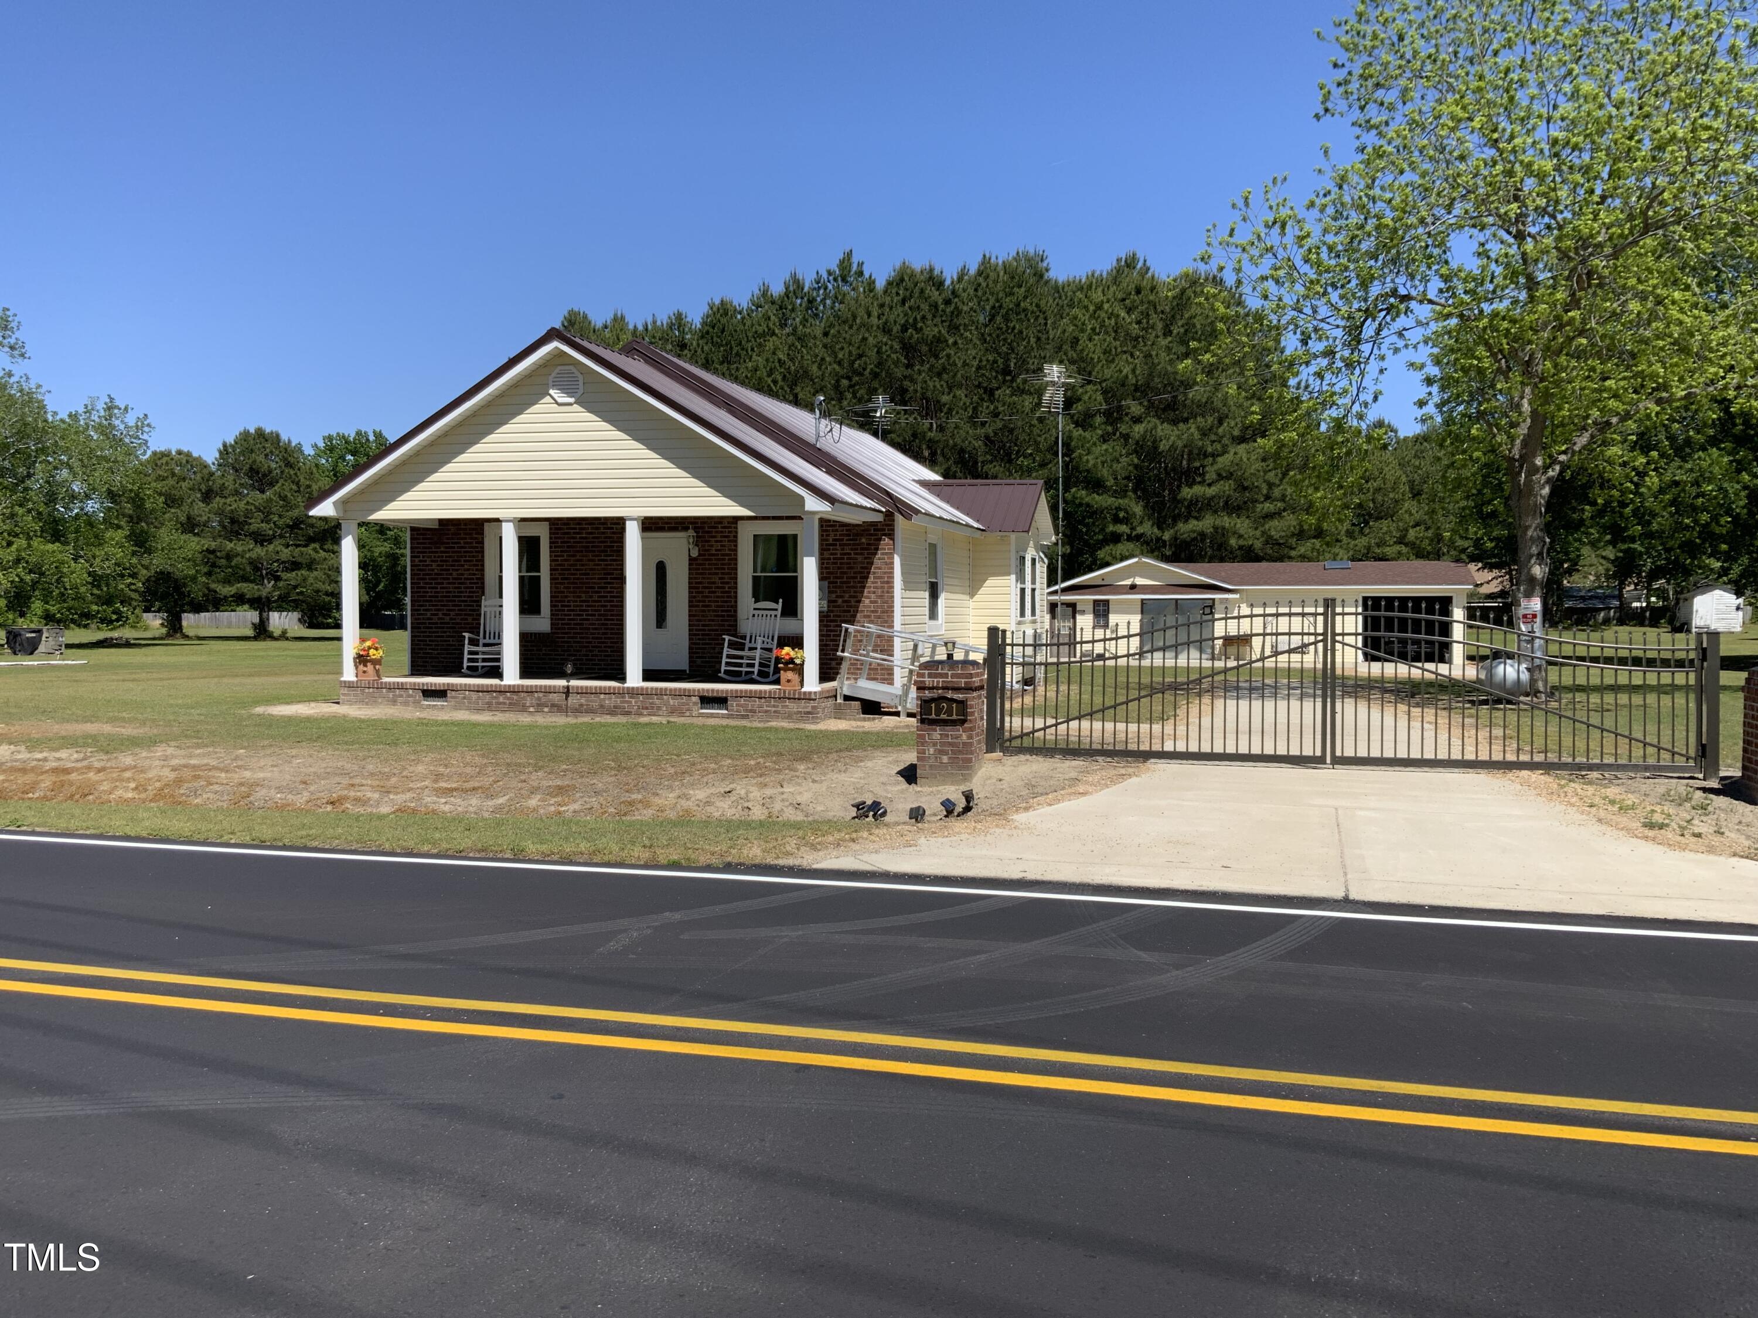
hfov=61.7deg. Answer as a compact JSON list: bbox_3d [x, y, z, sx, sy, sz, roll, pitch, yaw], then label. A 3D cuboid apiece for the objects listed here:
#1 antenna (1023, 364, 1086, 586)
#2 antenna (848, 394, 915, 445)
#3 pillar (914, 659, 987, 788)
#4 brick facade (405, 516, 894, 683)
[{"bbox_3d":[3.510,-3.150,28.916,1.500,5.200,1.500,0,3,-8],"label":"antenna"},{"bbox_3d":[0.047,-5.636,35.231,1.700,1.400,1.600,0,3,-5],"label":"antenna"},{"bbox_3d":[0.641,0.561,12.995,0.561,1.073,0.561,1,3,14],"label":"pillar"},{"bbox_3d":[-3.584,-0.935,22.496,7.914,2.419,0.250,1,3,14],"label":"brick facade"}]

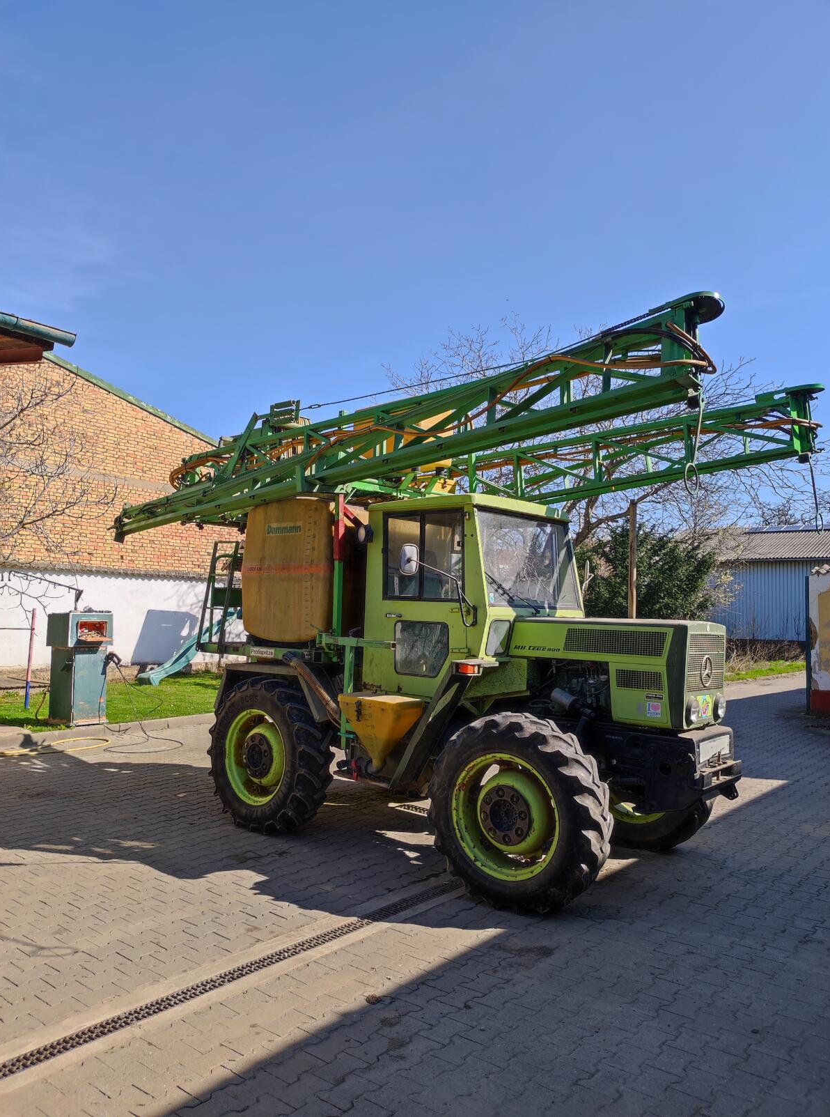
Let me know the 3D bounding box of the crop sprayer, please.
[{"bbox_3d":[-0.025,0.429,6.805,5.950,3.580,2.500,-1,-4,40],"label":"crop sprayer"}]

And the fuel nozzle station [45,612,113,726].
[{"bbox_3d":[-4.555,1.481,10.974,0.596,1.458,0.622,-1,-5,38],"label":"fuel nozzle station"}]

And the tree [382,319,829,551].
[{"bbox_3d":[4.022,-1.067,17.000,9.200,7.910,8.600,1,-4,9],"label":"tree"}]

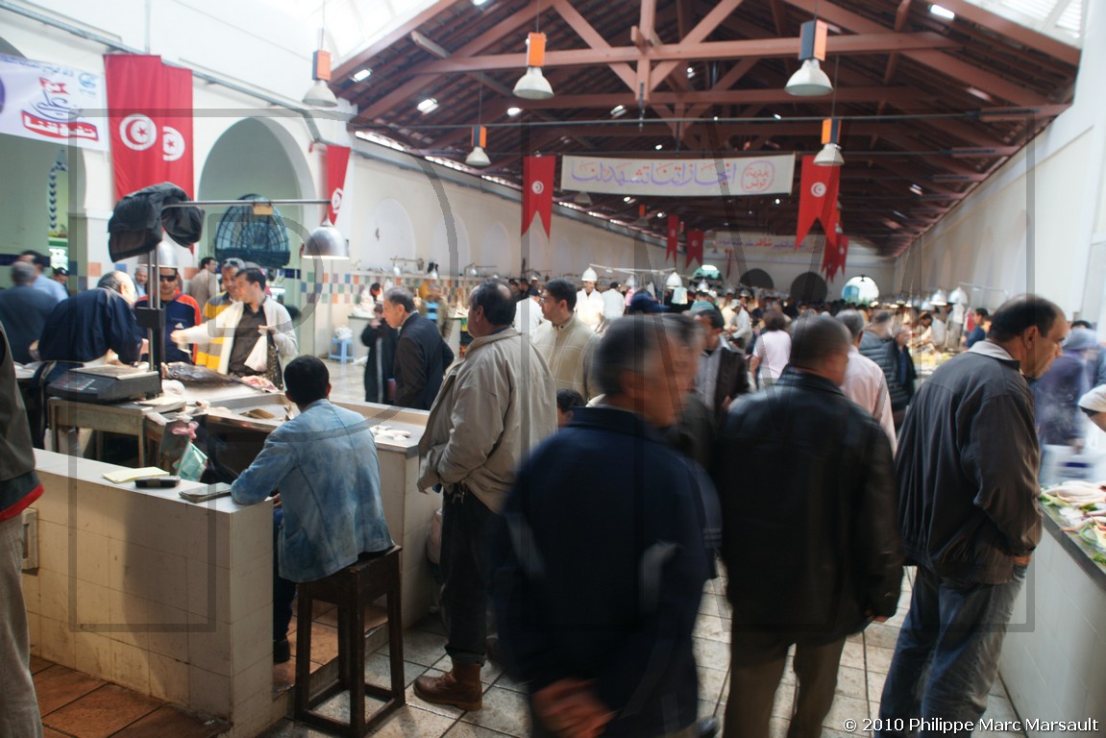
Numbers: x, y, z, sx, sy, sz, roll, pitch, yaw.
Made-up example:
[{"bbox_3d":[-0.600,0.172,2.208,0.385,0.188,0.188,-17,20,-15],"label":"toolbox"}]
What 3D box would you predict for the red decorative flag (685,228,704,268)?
[{"bbox_3d":[5.650,-4.766,29.500,0.700,1.550,0.060,6,7,21],"label":"red decorative flag"}]

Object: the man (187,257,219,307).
[{"bbox_3d":[-4.771,-0.638,10.053,0.500,1.750,0.330,7,7,27],"label":"man"}]

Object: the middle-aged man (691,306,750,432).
[{"bbox_3d":[0.904,0.452,4.348,0.520,1.610,0.340,9,8,37],"label":"middle-aged man"}]

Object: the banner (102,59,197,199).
[{"bbox_3d":[-6.048,-3.232,11.000,1.200,2.600,0.150,0,7,-23],"label":"banner"}]

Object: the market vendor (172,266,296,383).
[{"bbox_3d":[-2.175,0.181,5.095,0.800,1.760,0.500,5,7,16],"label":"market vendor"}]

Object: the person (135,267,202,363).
[{"bbox_3d":[-2.856,0.091,5.503,0.510,1.724,0.310,1,7,-18],"label":"person"}]

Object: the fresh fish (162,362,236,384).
[{"bbox_3d":[-2.348,0.035,4.925,0.580,0.110,0.170,5,7,15],"label":"fresh fish"}]

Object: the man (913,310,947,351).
[{"bbox_3d":[5.990,-0.159,11.852,0.600,1.580,0.500,3,7,-3],"label":"man"}]

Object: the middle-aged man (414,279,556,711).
[{"bbox_3d":[-0.281,0.483,3.060,0.440,1.700,0.530,7,7,25],"label":"middle-aged man"}]

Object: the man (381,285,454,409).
[{"bbox_3d":[-0.822,0.323,4.447,0.420,1.630,0.500,7,8,30],"label":"man"}]

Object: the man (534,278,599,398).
[{"bbox_3d":[0.037,0.368,4.307,0.510,1.786,0.320,9,9,38],"label":"man"}]

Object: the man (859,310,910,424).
[{"bbox_3d":[2.796,0.318,6.336,0.520,1.650,0.360,9,8,38],"label":"man"}]

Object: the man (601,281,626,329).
[{"bbox_3d":[1.035,-0.683,13.204,0.480,1.739,0.310,5,7,17],"label":"man"}]

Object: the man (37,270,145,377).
[{"bbox_3d":[-2.764,0.208,4.405,0.680,1.600,0.520,0,7,-28],"label":"man"}]

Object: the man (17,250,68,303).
[{"bbox_3d":[-4.425,-0.131,6.406,0.360,1.773,0.520,1,7,-18],"label":"man"}]

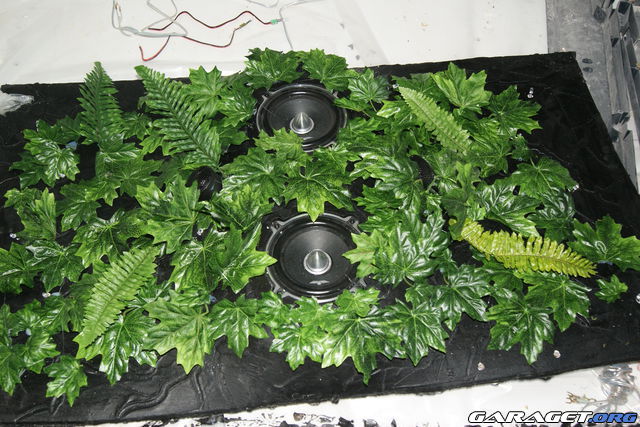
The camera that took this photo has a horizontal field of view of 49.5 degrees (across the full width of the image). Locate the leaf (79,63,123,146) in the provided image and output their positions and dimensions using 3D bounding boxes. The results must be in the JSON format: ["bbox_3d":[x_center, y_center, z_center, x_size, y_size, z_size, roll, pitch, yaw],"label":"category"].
[{"bbox_3d":[-0.391,-0.194,1.229,0.075,0.035,0.179,-7,66,-7],"label":"leaf"}]

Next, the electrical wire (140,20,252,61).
[{"bbox_3d":[-0.259,-0.361,1.431,0.217,0.010,0.139,3,56,0],"label":"electrical wire"}]

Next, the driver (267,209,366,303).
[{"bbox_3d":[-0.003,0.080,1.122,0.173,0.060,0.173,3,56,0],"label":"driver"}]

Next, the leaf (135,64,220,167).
[{"bbox_3d":[-0.260,-0.167,1.212,0.109,0.040,0.263,-33,71,-22],"label":"leaf"}]

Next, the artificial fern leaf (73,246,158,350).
[{"bbox_3d":[-0.309,0.117,1.034,0.063,0.030,0.188,23,58,13],"label":"artificial fern leaf"}]

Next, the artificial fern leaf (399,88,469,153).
[{"bbox_3d":[0.202,-0.169,1.240,0.058,0.030,0.179,-32,66,-21],"label":"artificial fern leaf"}]

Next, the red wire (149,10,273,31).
[{"bbox_3d":[-0.232,-0.415,1.468,0.259,0.010,0.058,-4,56,-5],"label":"red wire"}]

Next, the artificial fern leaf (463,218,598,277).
[{"bbox_3d":[0.321,0.059,1.090,0.229,0.040,0.065,20,58,11],"label":"artificial fern leaf"}]

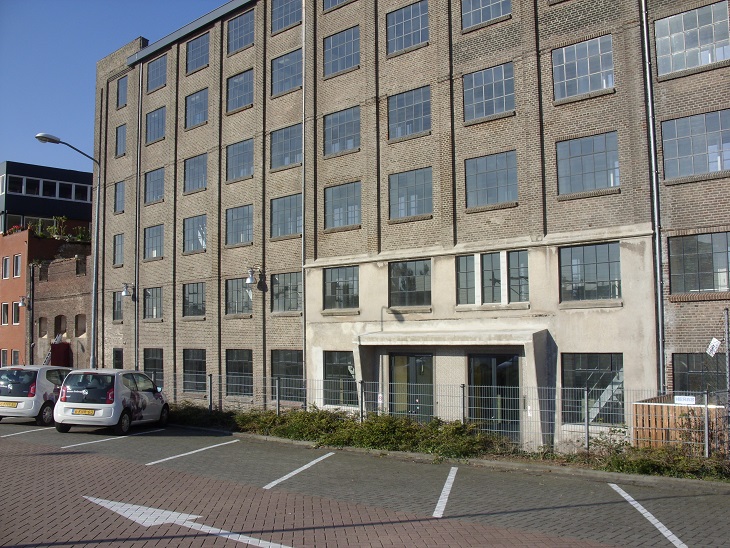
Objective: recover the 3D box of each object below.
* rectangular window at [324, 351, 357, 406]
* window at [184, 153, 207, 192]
[{"bbox_3d":[-0.780,3.411,26.347,0.140,1.799,1.712,4,-6,-45],"label":"rectangular window"},{"bbox_3d":[-7.360,-4.329,34.652,0.150,1.491,1.815,4,-6,-44],"label":"window"}]

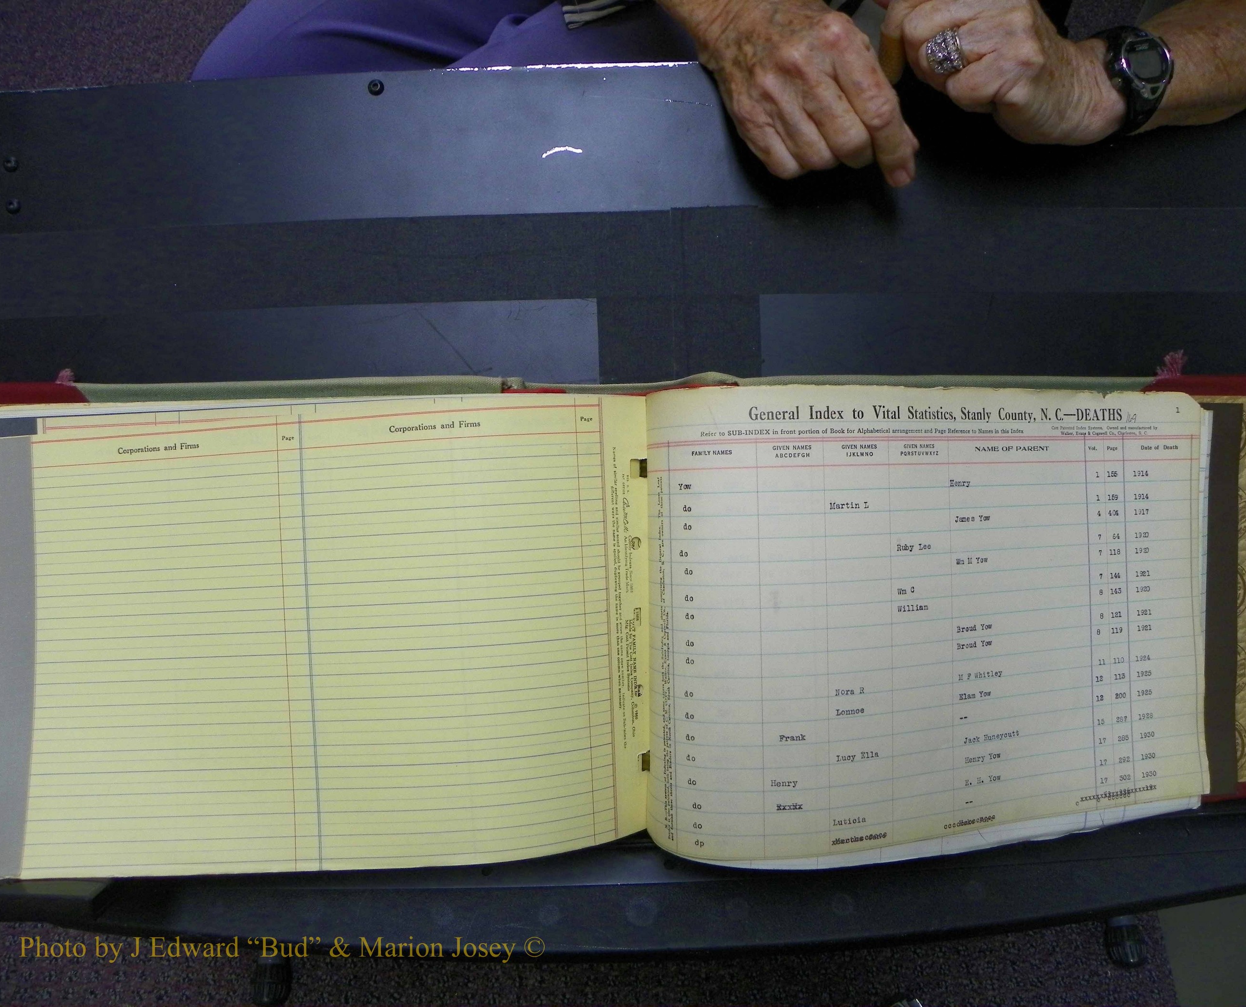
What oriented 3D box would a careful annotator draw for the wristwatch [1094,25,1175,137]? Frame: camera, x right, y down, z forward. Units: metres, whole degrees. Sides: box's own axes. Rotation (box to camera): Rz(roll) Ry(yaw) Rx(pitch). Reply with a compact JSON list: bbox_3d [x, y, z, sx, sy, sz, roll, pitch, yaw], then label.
[{"bbox_3d":[0.285,-0.242,0.580,0.037,0.046,0.060,-9,90,-16],"label":"wristwatch"}]

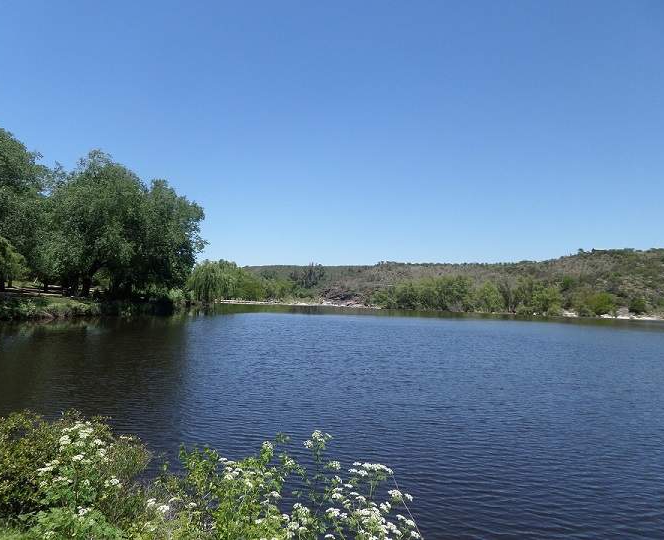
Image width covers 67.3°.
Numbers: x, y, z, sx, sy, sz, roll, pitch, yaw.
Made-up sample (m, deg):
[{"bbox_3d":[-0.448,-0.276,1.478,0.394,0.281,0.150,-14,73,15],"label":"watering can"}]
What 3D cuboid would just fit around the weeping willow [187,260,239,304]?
[{"bbox_3d":[-19.869,2.078,83.000,8.600,7.400,8.000,1,-2,-13],"label":"weeping willow"}]

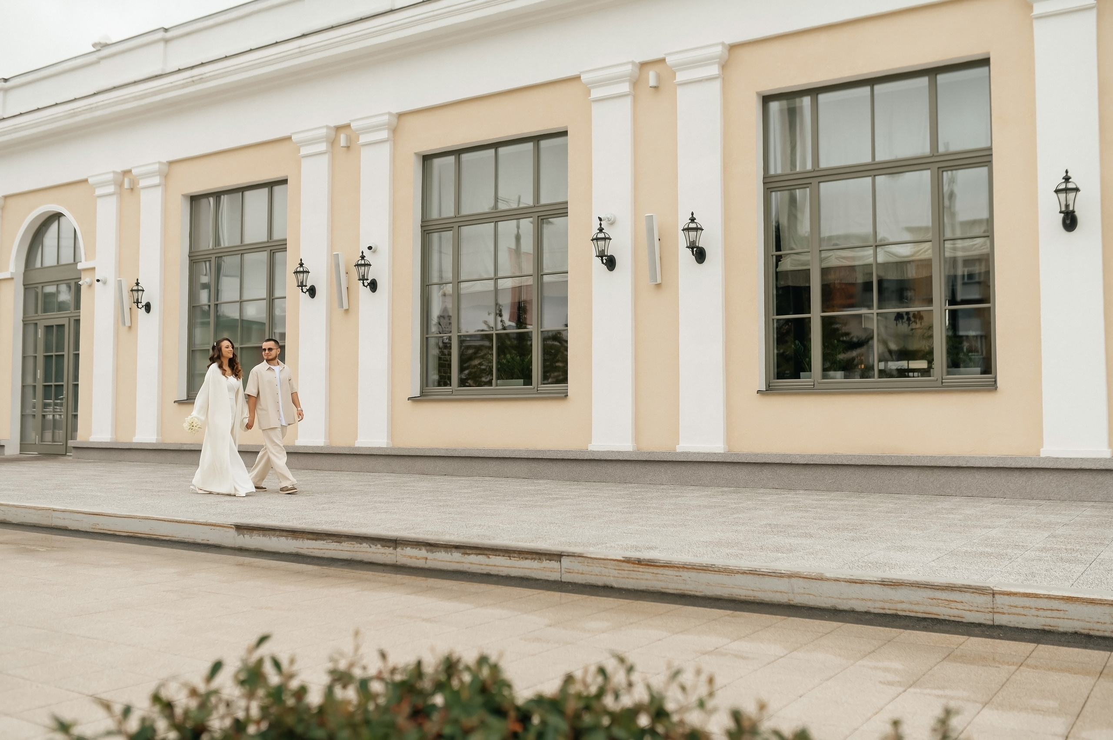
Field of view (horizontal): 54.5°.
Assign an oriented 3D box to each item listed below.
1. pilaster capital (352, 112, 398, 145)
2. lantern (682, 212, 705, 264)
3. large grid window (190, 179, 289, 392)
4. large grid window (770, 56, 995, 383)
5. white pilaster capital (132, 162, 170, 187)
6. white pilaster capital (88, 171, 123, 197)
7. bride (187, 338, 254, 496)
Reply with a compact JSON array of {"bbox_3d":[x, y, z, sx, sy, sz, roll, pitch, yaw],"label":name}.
[{"bbox_3d":[-2.729,-3.603,16.277,0.785,0.370,0.200,-2,-3,34],"label":"pilaster capital"},{"bbox_3d":[1.619,-1.553,12.659,0.251,0.599,0.350,-2,-4,33],"label":"lantern"},{"bbox_3d":[-5.117,-1.232,17.629,2.561,3.485,0.120,-2,-4,33],"label":"large grid window"},{"bbox_3d":[3.521,-1.520,11.988,2.561,3.485,0.120,-2,-4,33],"label":"large grid window"},{"bbox_3d":[-7.220,-3.453,19.254,0.785,0.370,0.200,-2,-3,34],"label":"white pilaster capital"},{"bbox_3d":[-8.051,-3.319,19.277,0.751,0.416,0.190,-2,-4,33],"label":"white pilaster capital"},{"bbox_3d":[-3.526,0.491,11.448,0.680,1.660,0.550,-2,-3,28],"label":"bride"}]

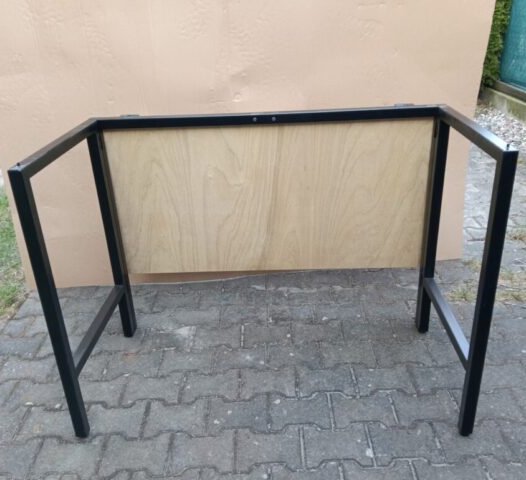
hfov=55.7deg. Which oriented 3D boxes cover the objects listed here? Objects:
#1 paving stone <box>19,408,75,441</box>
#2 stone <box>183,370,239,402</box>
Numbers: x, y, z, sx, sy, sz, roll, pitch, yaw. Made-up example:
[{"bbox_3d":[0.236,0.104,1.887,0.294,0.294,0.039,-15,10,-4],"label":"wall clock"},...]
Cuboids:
[{"bbox_3d":[-0.679,0.620,1.630,0.198,0.060,0.160,-3,26,1],"label":"paving stone"},{"bbox_3d":[-0.180,0.538,1.749,0.197,0.065,0.160,-3,25,1],"label":"stone"}]

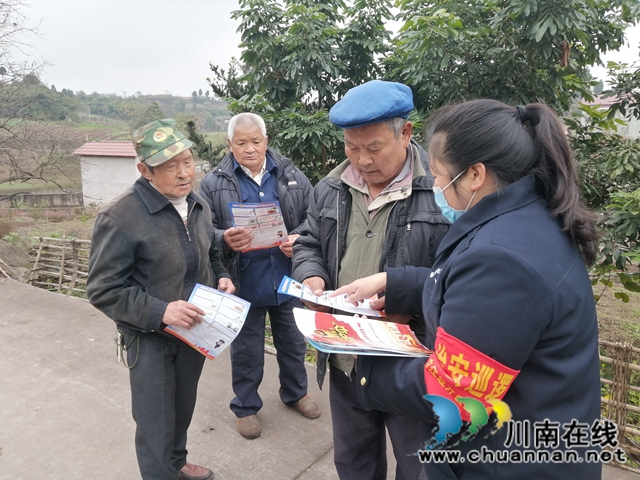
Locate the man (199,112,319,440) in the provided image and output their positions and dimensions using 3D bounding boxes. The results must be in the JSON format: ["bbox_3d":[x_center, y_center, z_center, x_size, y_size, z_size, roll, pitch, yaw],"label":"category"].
[{"bbox_3d":[-0.310,0.195,2.510,0.570,1.640,0.450,-2,9,-14],"label":"man"}]

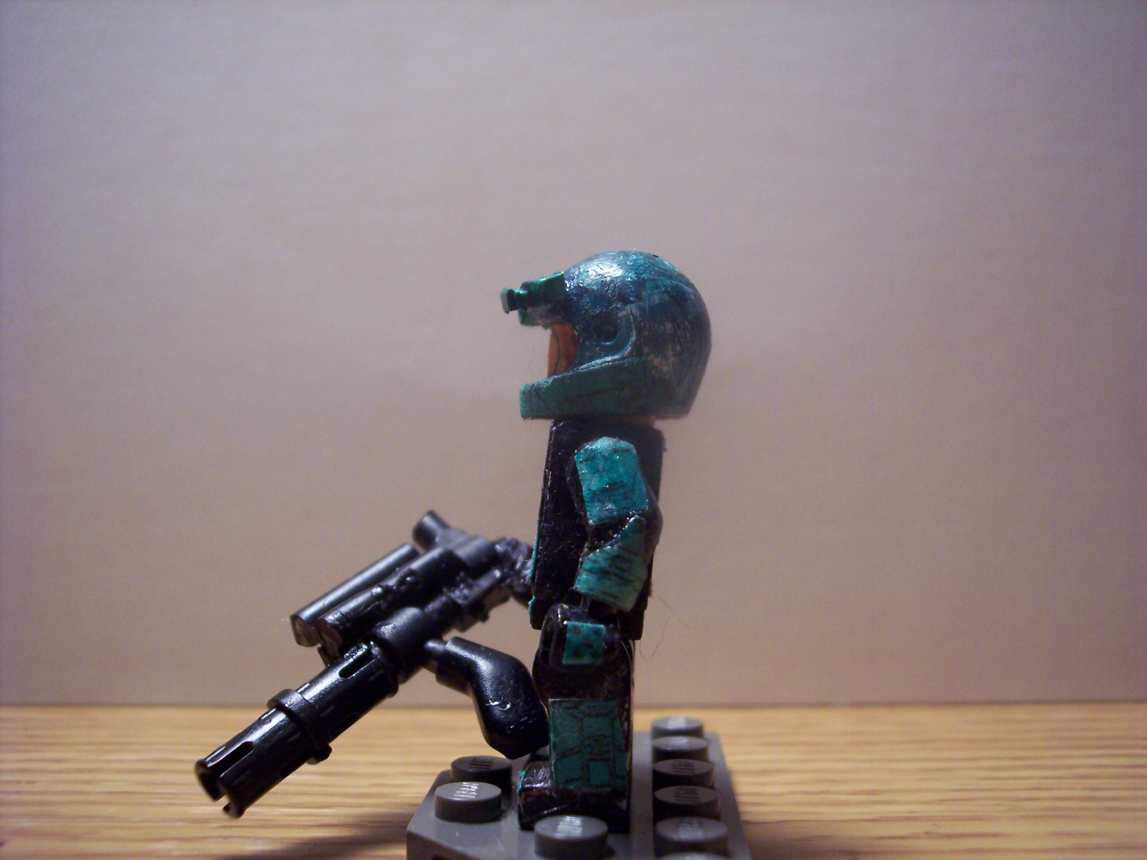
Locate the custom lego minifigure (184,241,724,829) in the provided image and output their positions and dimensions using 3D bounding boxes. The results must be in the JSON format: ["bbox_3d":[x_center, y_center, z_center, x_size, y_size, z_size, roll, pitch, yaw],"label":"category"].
[{"bbox_3d":[-0.008,0.007,0.099,0.037,0.042,0.025,0,0,3],"label":"custom lego minifigure"}]

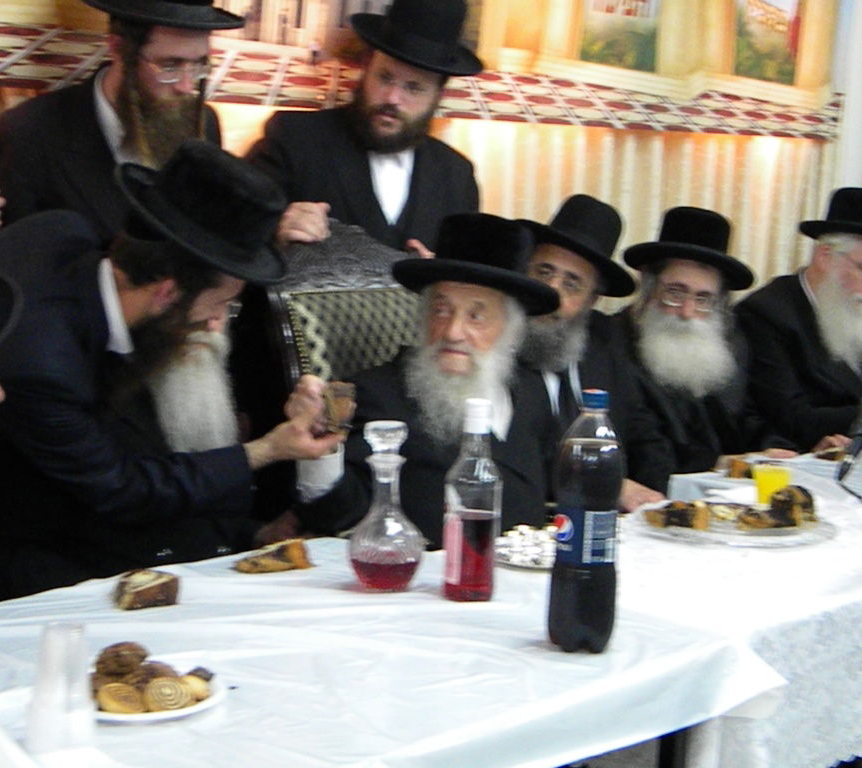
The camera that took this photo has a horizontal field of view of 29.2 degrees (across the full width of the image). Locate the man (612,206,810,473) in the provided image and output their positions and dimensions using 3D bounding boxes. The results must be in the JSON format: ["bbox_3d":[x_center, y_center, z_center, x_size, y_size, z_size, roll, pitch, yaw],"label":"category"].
[{"bbox_3d":[0.662,0.244,3.749,0.600,1.280,0.720,-3,10,-35],"label":"man"}]

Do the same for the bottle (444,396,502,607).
[{"bbox_3d":[0.060,0.165,2.359,0.077,0.283,0.077,2,8,0],"label":"bottle"}]

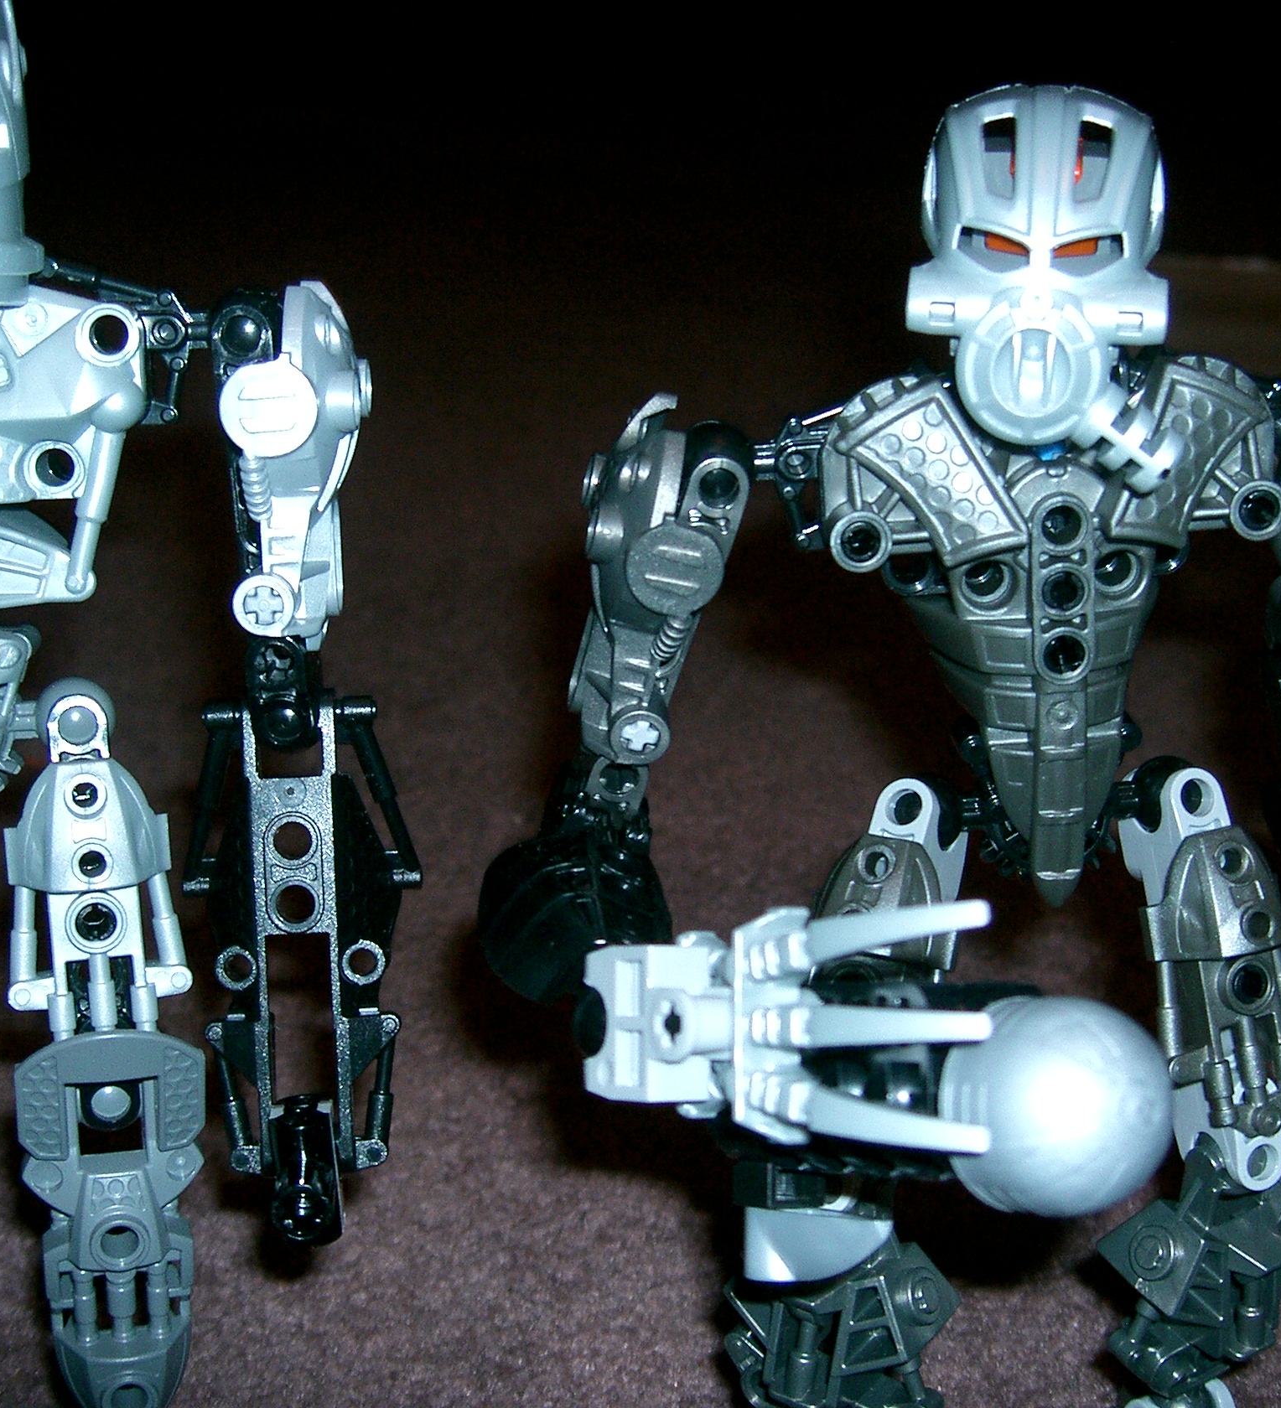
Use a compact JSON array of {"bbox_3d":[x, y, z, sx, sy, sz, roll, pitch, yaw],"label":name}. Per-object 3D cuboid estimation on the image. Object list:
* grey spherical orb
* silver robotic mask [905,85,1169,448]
[{"bbox_3d":[0.048,0.046,0.243,0.025,0.025,0.025,1,20,0],"label":"grey spherical orb"},{"bbox_3d":[0.048,-0.052,0.254,0.031,0.043,0.029,6,17,9],"label":"silver robotic mask"}]

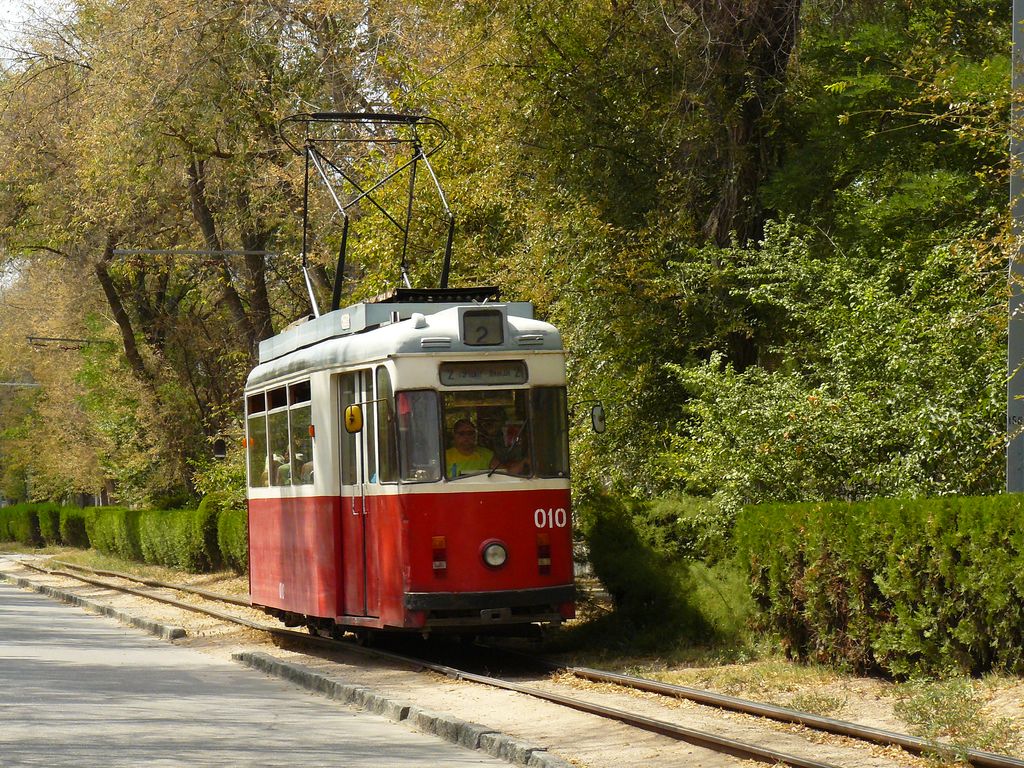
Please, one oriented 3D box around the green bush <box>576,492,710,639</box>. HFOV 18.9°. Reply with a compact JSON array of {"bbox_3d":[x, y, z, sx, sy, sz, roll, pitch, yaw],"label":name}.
[{"bbox_3d":[1.355,1.870,31.700,1.350,1.500,1.300,-1,-2,-12],"label":"green bush"}]

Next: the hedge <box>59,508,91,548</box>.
[{"bbox_3d":[-14.647,4.804,103.000,1.000,1.400,1.500,-1,-2,-12],"label":"hedge"}]

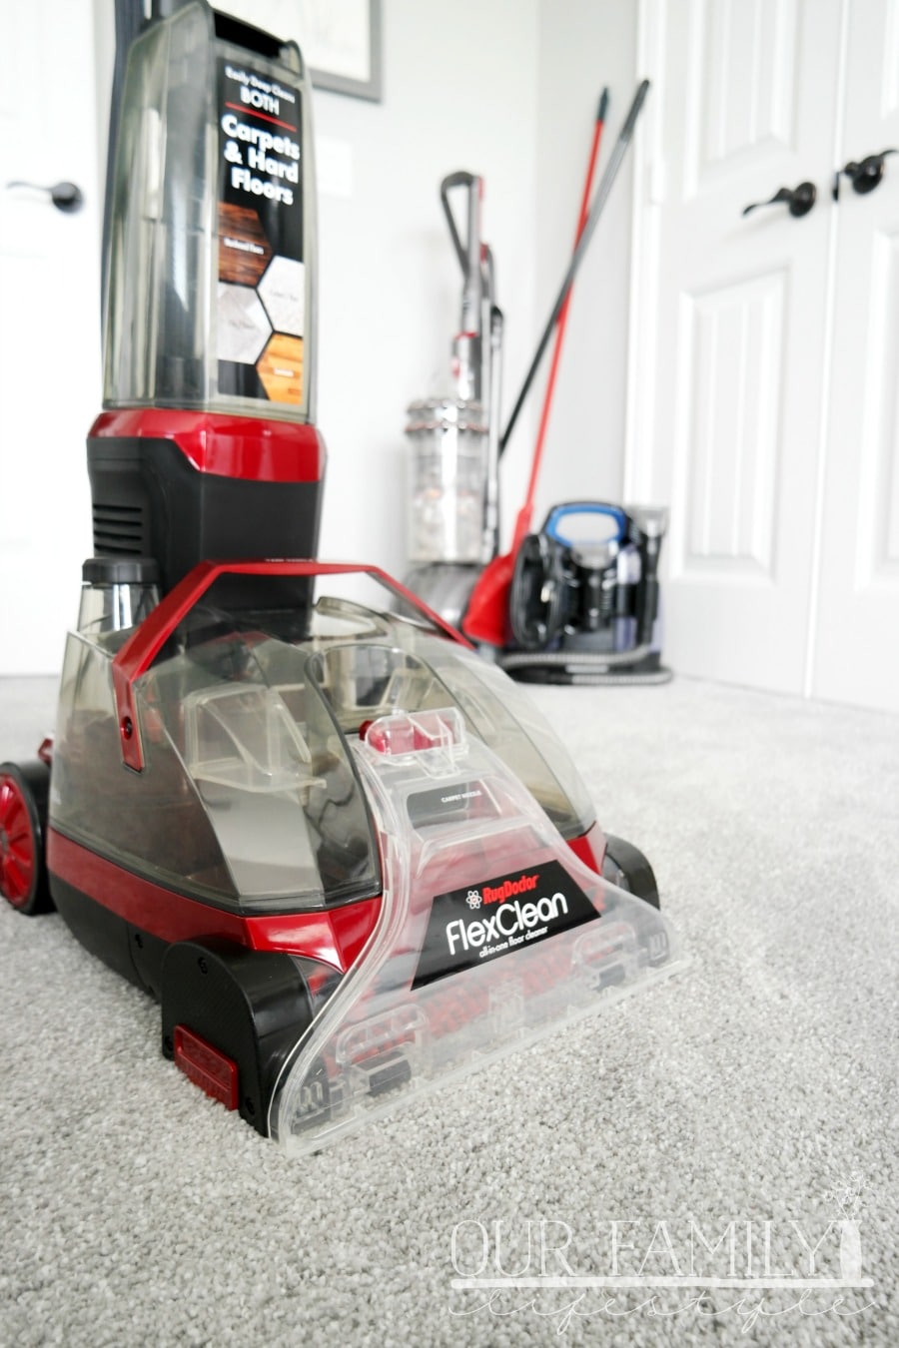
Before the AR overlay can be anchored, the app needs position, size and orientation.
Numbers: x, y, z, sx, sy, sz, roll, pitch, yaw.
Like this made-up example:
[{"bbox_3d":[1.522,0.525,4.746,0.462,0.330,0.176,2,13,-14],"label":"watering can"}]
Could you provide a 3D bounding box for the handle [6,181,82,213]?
[{"bbox_3d":[-0.781,-0.942,1.743,0.145,0.062,0.060,-4,10,-25],"label":"handle"}]

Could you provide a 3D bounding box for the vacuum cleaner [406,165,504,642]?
[{"bbox_3d":[-0.032,-0.537,1.951,0.340,1.070,0.390,8,12,44],"label":"vacuum cleaner"}]

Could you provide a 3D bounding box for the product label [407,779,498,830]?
[{"bbox_3d":[0.002,0.083,0.573,0.067,0.027,0.004,-7,-22,-38],"label":"product label"}]

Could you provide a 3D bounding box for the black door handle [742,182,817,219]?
[{"bbox_3d":[0.591,-0.850,1.629,0.060,0.062,0.143,-5,10,-29],"label":"black door handle"}]

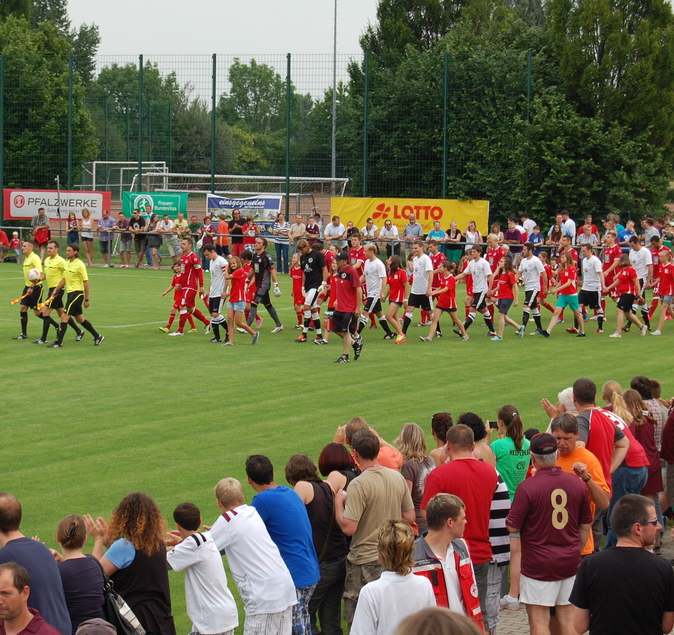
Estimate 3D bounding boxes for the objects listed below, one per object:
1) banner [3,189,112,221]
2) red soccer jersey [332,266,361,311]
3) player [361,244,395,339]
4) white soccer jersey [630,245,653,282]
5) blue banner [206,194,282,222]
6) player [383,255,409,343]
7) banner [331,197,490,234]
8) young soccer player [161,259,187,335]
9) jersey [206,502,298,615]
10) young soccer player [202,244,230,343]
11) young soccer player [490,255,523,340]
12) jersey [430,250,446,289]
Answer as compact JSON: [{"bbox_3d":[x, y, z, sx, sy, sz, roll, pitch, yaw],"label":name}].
[{"bbox_3d":[-8.835,-3.521,68.747,4.000,0.970,0.040,3,4,24],"label":"banner"},{"bbox_3d":[0.175,-0.461,34.600,0.330,0.750,0.480,-1,4,-25],"label":"red soccer jersey"},{"bbox_3d":[0.761,-0.495,39.873,0.700,1.740,0.560,-1,4,-30],"label":"player"},{"bbox_3d":[6.044,-1.063,43.200,0.270,0.690,0.480,-1,4,-30],"label":"white soccer jersey"},{"bbox_3d":[-2.754,-2.963,64.952,2.500,1.360,0.060,3,4,25],"label":"blue banner"},{"bbox_3d":[1.098,-0.331,38.877,0.520,1.560,0.460,-1,4,-30],"label":"player"},{"bbox_3d":[2.085,-2.913,62.800,5.000,1.000,0.050,3,4,25],"label":"banner"},{"bbox_3d":[-2.899,-0.374,39.900,0.580,1.300,0.420,-1,4,-29],"label":"young soccer player"},{"bbox_3d":[-0.503,1.397,12.500,0.440,0.640,0.300,-2,-17,-38],"label":"jersey"},{"bbox_3d":[-2.106,-0.425,37.876,0.360,1.690,0.480,-1,4,-30],"label":"young soccer player"},{"bbox_3d":[3.086,-0.344,39.590,0.520,1.500,0.440,-1,4,-30],"label":"young soccer player"},{"bbox_3d":[1.928,-0.939,43.000,0.330,0.730,0.470,-1,5,-33],"label":"jersey"}]

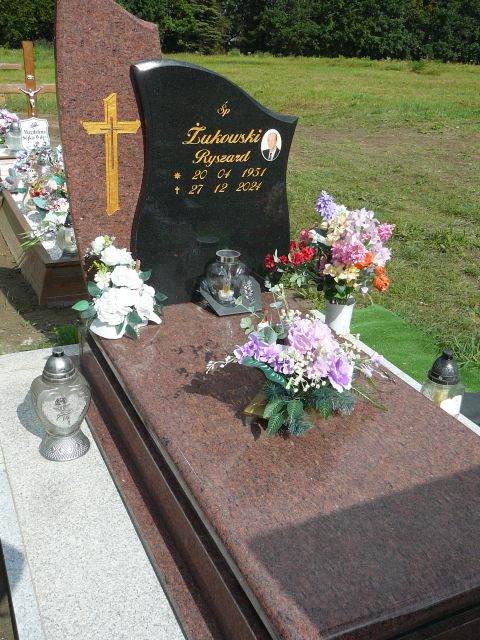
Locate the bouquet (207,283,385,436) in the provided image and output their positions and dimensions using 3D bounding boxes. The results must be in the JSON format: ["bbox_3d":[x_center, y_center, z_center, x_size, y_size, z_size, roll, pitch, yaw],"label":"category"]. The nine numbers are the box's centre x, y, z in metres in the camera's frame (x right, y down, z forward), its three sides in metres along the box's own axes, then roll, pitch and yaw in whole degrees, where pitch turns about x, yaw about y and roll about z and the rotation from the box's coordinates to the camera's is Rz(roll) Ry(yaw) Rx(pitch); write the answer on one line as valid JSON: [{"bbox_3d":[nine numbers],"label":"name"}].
[{"bbox_3d":[0.146,0.112,1.849,0.465,0.353,0.364,-9,26,-24],"label":"bouquet"}]

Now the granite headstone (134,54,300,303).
[{"bbox_3d":[-0.102,-0.527,2.596,0.687,0.927,0.078,-9,26,-24],"label":"granite headstone"}]

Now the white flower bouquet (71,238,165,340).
[{"bbox_3d":[-0.449,-0.137,2.405,0.328,0.333,0.263,-9,26,-24],"label":"white flower bouquet"}]

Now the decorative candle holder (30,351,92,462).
[{"bbox_3d":[-0.584,0.260,2.116,0.192,0.349,0.172,-9,26,-24],"label":"decorative candle holder"}]

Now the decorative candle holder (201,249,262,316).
[{"bbox_3d":[-0.028,-0.171,2.636,0.247,0.242,0.192,-9,26,-24],"label":"decorative candle holder"}]

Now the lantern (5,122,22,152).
[{"bbox_3d":[-2.166,-1.730,6.147,0.162,0.273,0.162,-9,26,-24],"label":"lantern"}]

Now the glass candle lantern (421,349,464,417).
[{"bbox_3d":[0.720,0.248,2.300,0.157,0.318,0.157,-3,24,-13],"label":"glass candle lantern"}]

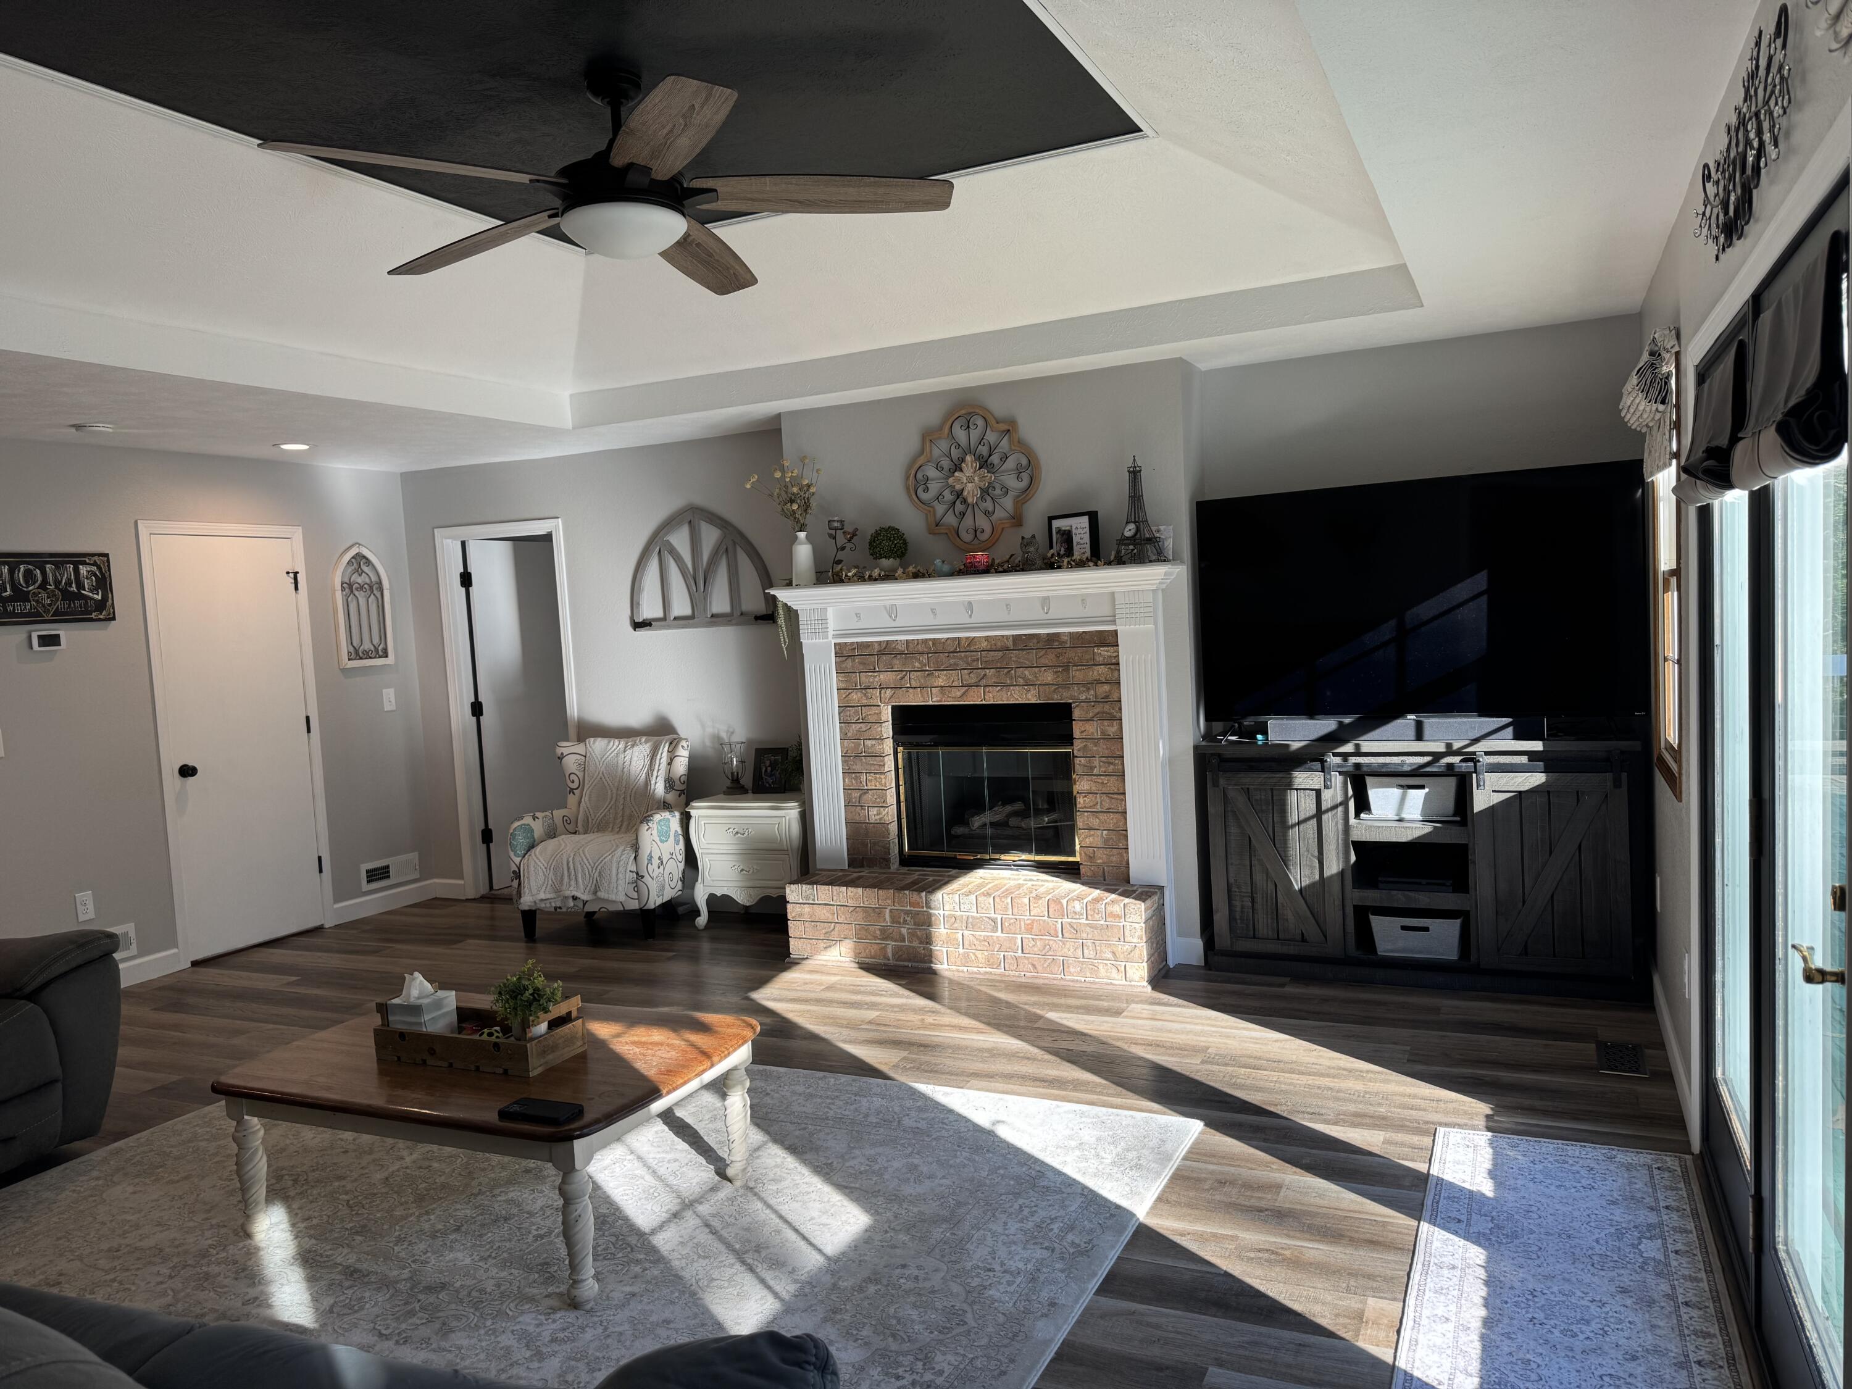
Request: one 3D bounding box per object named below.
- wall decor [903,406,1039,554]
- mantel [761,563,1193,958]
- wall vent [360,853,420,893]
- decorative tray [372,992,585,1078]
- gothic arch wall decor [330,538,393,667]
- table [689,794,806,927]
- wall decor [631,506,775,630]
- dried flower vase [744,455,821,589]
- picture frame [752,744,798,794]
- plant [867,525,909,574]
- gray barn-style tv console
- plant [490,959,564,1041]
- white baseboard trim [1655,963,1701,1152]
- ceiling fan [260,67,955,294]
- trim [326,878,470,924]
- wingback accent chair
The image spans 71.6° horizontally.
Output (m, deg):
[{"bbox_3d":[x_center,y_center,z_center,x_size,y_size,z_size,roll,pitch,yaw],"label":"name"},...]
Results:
[{"bbox_3d":[0.198,-0.919,5.513,0.627,0.622,0.030,-1,4,26],"label":"wall decor"},{"bbox_3d":[0.177,0.324,5.438,1.830,1.622,0.395,-1,4,26],"label":"mantel"},{"bbox_3d":[-2.967,0.985,7.136,0.020,0.140,0.388,-1,4,26],"label":"wall vent"},{"bbox_3d":[-1.139,0.851,3.283,0.484,0.142,0.205,-1,4,24],"label":"decorative tray"},{"bbox_3d":[-3.062,-0.486,6.991,0.026,0.668,0.342,-1,4,26],"label":"gothic arch wall decor"},{"bbox_3d":[-0.776,0.816,6.259,0.645,0.635,0.340,-2,4,20],"label":"table"},{"bbox_3d":[-1.143,-0.636,6.428,0.850,0.605,0.028,-1,4,26],"label":"wall decor"},{"bbox_3d":[-0.611,-0.773,5.773,0.350,0.578,0.240,-1,4,26],"label":"dried flower vase"},{"bbox_3d":[-0.755,0.376,6.289,0.192,0.223,0.028,-2,-5,20],"label":"picture frame"},{"bbox_3d":[-0.159,-0.612,5.585,0.180,0.238,0.180,-3,4,0],"label":"plant"},{"bbox_3d":[1.863,0.625,4.947,1.550,0.926,0.365,-1,4,26],"label":"gray barn-style tv console"},{"bbox_3d":[-0.998,0.781,3.220,0.190,0.243,0.190,-1,4,26],"label":"plant"},{"bbox_3d":[2.290,1.057,3.953,0.018,0.125,1.460,-1,4,26],"label":"white baseboard trim"},{"bbox_3d":[-0.828,-1.394,3.379,1.652,0.489,1.694,-1,4,26],"label":"ceiling fan"},{"bbox_3d":[-2.921,1.148,7.118,0.200,0.096,0.710,-1,4,26],"label":"trim"},{"bbox_3d":[-1.576,0.704,6.448,0.760,0.930,0.700,-2,4,12],"label":"wingback accent chair"}]

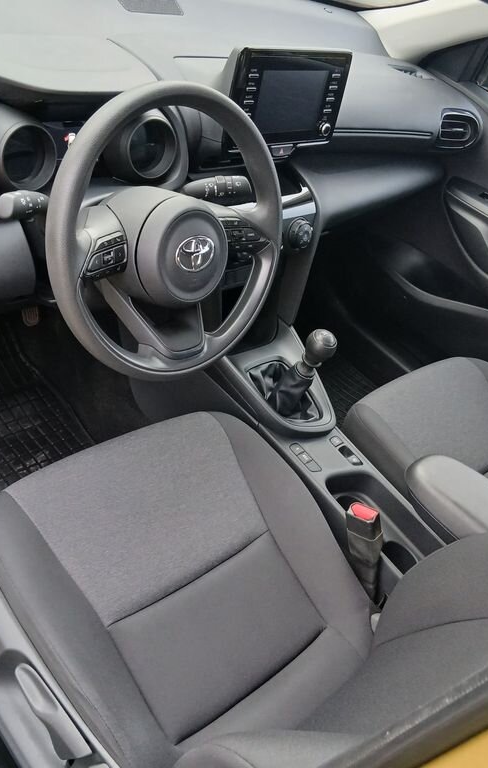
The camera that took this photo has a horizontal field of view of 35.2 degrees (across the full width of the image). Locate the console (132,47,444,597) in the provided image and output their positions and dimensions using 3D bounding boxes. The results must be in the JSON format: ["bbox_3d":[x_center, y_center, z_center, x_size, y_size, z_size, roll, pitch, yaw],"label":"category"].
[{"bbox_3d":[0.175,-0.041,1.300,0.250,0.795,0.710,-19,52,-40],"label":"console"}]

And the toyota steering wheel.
[{"bbox_3d":[-0.091,-0.192,0.983,0.370,0.370,0.100,-19,30,-40],"label":"toyota steering wheel"}]

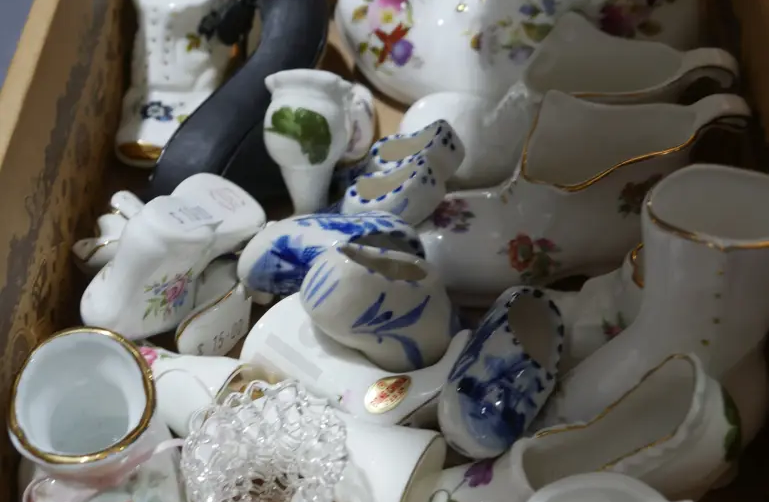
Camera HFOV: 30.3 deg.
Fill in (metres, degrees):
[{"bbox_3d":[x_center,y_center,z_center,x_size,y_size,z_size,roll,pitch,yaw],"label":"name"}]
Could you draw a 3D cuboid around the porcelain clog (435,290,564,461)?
[{"bbox_3d":[0.038,0.041,0.469,0.030,0.031,0.064,25,49,-2],"label":"porcelain clog"}]

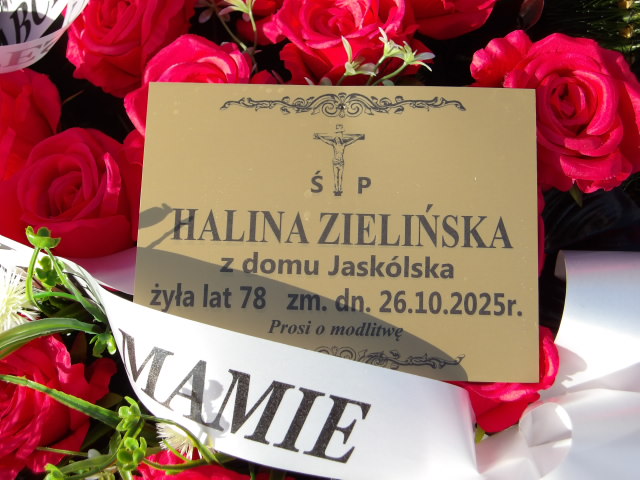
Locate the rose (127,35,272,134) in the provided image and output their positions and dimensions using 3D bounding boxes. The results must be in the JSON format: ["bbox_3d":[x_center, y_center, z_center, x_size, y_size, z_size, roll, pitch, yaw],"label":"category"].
[{"bbox_3d":[-0.068,-0.081,0.540,0.082,0.060,0.080,-2,69,4],"label":"rose"}]

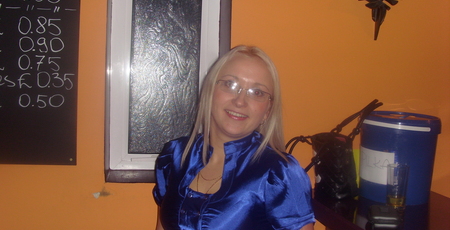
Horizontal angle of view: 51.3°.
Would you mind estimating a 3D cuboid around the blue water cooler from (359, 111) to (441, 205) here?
[{"bbox_3d":[0.573,0.135,1.560,0.251,0.274,0.251,4,5,20],"label":"blue water cooler"}]

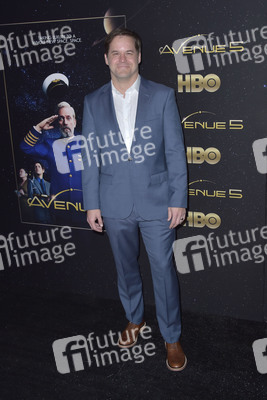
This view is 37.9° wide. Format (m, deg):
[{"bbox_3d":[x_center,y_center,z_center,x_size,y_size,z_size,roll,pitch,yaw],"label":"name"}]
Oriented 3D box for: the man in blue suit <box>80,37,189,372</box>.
[{"bbox_3d":[0.013,0.024,2.163,0.570,1.820,0.440,-1,14,10],"label":"man in blue suit"}]

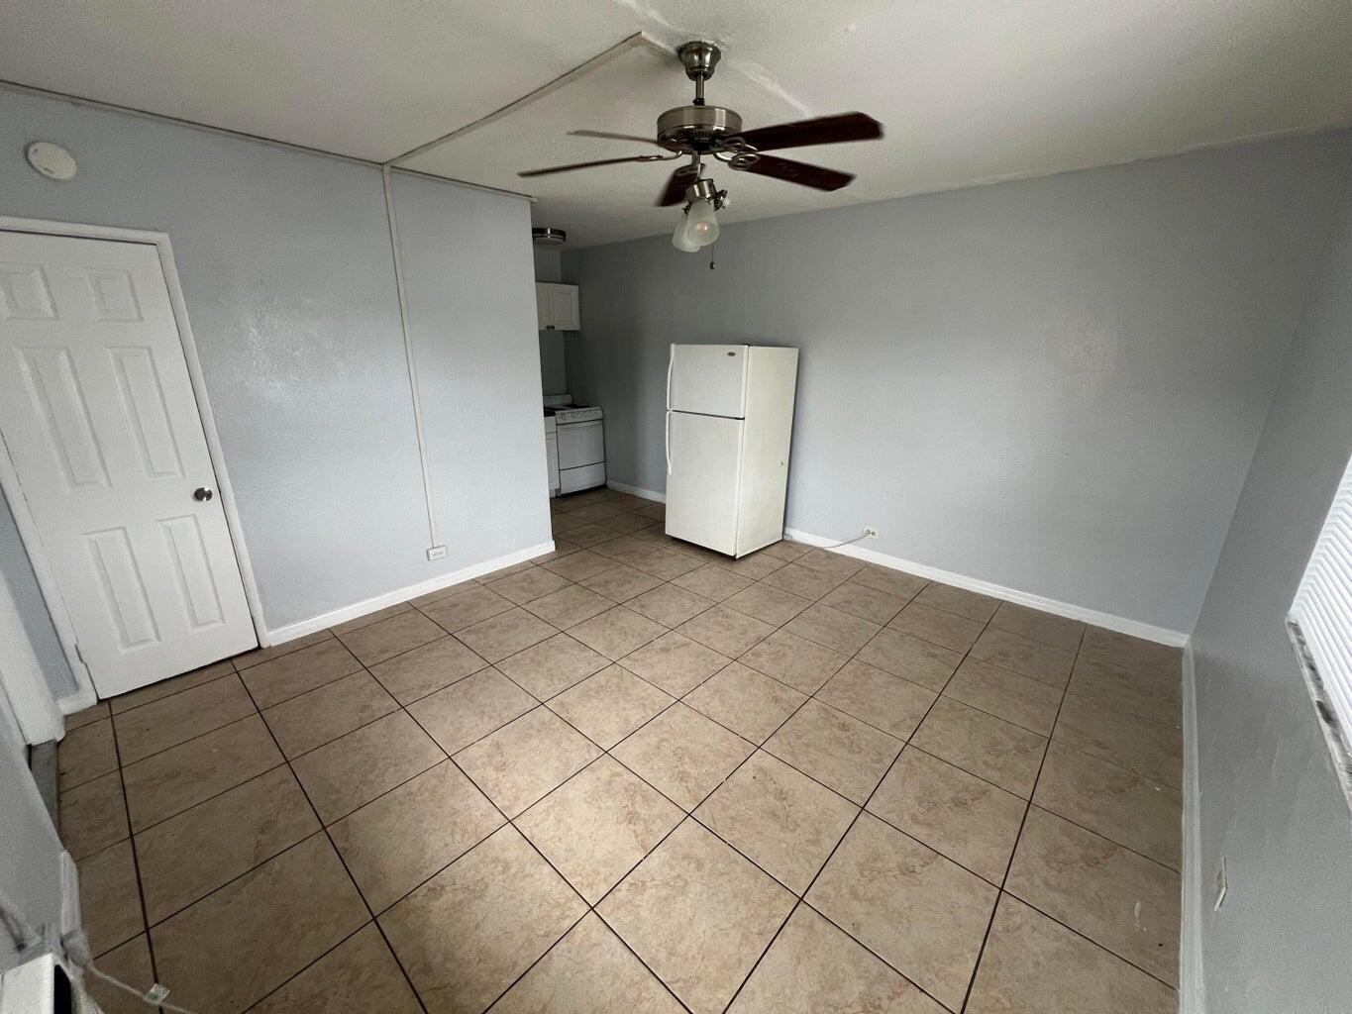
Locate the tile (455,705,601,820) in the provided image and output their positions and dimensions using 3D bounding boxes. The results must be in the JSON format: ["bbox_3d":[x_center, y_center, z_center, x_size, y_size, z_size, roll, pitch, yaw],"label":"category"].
[{"bbox_3d":[-0.612,1.035,2.114,0.450,0.012,0.450,15,22,40],"label":"tile"}]

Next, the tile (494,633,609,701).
[{"bbox_3d":[-0.649,0.848,2.724,0.452,0.010,0.452,15,22,40],"label":"tile"}]

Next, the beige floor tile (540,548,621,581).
[{"bbox_3d":[-0.719,0.449,3.888,0.440,0.010,0.440,15,22,39],"label":"beige floor tile"}]

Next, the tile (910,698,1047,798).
[{"bbox_3d":[1.320,1.020,2.207,0.452,0.010,0.452,15,22,40],"label":"tile"}]

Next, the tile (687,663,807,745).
[{"bbox_3d":[0.339,0.934,2.465,0.452,0.010,0.452,15,22,40],"label":"tile"}]

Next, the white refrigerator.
[{"bbox_3d":[0.454,-0.497,4.359,0.745,1.670,0.762,16,22,43],"label":"white refrigerator"}]

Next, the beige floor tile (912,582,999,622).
[{"bbox_3d":[1.916,0.657,3.489,0.446,0.015,0.378,15,22,39],"label":"beige floor tile"}]

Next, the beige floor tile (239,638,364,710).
[{"bbox_3d":[-1.941,0.855,2.655,0.452,0.010,0.452,15,22,40],"label":"beige floor tile"}]

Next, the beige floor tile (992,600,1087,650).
[{"bbox_3d":[2.262,0.740,3.193,0.452,0.010,0.452,15,22,40],"label":"beige floor tile"}]

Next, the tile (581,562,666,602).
[{"bbox_3d":[-0.382,0.568,3.687,0.452,0.010,0.452,15,22,40],"label":"tile"}]

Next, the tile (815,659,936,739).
[{"bbox_3d":[0.969,0.912,2.446,0.440,0.010,0.440,15,22,39],"label":"tile"}]

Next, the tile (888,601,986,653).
[{"bbox_3d":[1.631,0.745,3.174,0.450,0.015,0.450,15,23,39],"label":"tile"}]

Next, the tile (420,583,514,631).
[{"bbox_3d":[-1.319,0.642,3.231,0.440,0.010,0.440,15,22,39],"label":"tile"}]

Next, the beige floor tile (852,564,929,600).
[{"bbox_3d":[1.598,0.552,3.792,0.450,0.015,0.420,15,23,39],"label":"beige floor tile"}]

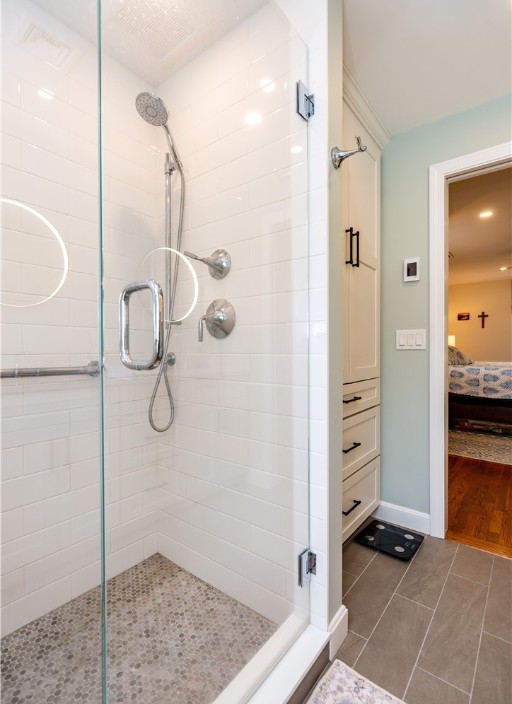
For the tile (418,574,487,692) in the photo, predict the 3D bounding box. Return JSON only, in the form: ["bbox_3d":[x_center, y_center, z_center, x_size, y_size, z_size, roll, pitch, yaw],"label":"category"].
[{"bbox_3d":[0.785,1.050,1.326,0.156,0.010,0.604,0,1,39],"label":"tile"}]

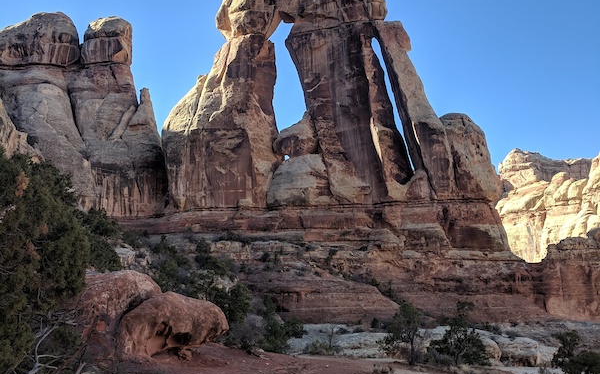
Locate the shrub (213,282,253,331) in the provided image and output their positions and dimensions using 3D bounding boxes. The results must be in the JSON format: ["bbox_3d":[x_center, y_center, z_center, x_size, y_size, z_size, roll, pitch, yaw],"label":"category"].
[{"bbox_3d":[-3.258,5.815,29.000,1.950,2.400,1.900,0,-9,0],"label":"shrub"}]

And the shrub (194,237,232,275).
[{"bbox_3d":[-6.334,5.089,44.000,2.750,2.600,2.500,0,-9,0],"label":"shrub"}]

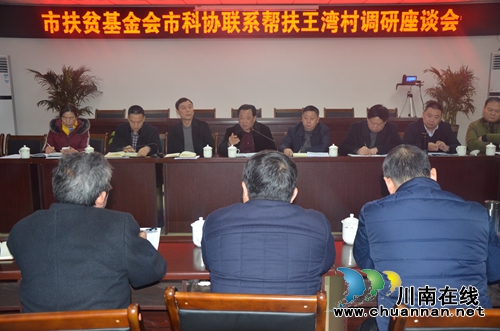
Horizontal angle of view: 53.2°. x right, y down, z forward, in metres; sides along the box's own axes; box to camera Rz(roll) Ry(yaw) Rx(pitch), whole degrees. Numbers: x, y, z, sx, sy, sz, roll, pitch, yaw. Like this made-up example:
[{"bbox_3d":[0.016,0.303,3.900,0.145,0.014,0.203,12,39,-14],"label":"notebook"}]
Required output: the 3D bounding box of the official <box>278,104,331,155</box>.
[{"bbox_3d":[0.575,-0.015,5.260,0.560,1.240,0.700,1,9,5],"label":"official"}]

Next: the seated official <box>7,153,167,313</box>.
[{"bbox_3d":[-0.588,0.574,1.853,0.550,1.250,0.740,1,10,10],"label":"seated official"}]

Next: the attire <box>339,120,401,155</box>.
[{"bbox_3d":[1.242,-0.175,5.184,0.620,0.580,0.450,0,9,3],"label":"attire"}]

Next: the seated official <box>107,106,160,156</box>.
[{"bbox_3d":[-1.198,-0.003,5.275,0.540,1.240,0.720,0,10,0],"label":"seated official"}]

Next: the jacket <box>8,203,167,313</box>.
[{"bbox_3d":[-0.518,0.398,1.610,0.550,0.620,0.500,1,9,8],"label":"jacket"}]

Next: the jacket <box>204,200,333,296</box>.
[{"bbox_3d":[0.060,0.381,1.658,0.490,0.580,0.480,0,9,0],"label":"jacket"}]

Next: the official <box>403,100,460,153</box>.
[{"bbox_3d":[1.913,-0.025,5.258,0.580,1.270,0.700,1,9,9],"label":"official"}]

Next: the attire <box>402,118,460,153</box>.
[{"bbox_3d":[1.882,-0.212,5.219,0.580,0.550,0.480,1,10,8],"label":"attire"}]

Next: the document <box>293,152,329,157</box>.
[{"bbox_3d":[0.611,-0.117,5.041,0.350,0.016,0.250,0,10,0],"label":"document"}]

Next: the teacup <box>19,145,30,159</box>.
[{"bbox_3d":[-2.232,-0.144,4.952,0.106,0.130,0.088,0,10,0],"label":"teacup"}]

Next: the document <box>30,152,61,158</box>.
[{"bbox_3d":[-2.016,-0.102,4.942,0.320,0.020,0.240,0,9,0],"label":"document"}]

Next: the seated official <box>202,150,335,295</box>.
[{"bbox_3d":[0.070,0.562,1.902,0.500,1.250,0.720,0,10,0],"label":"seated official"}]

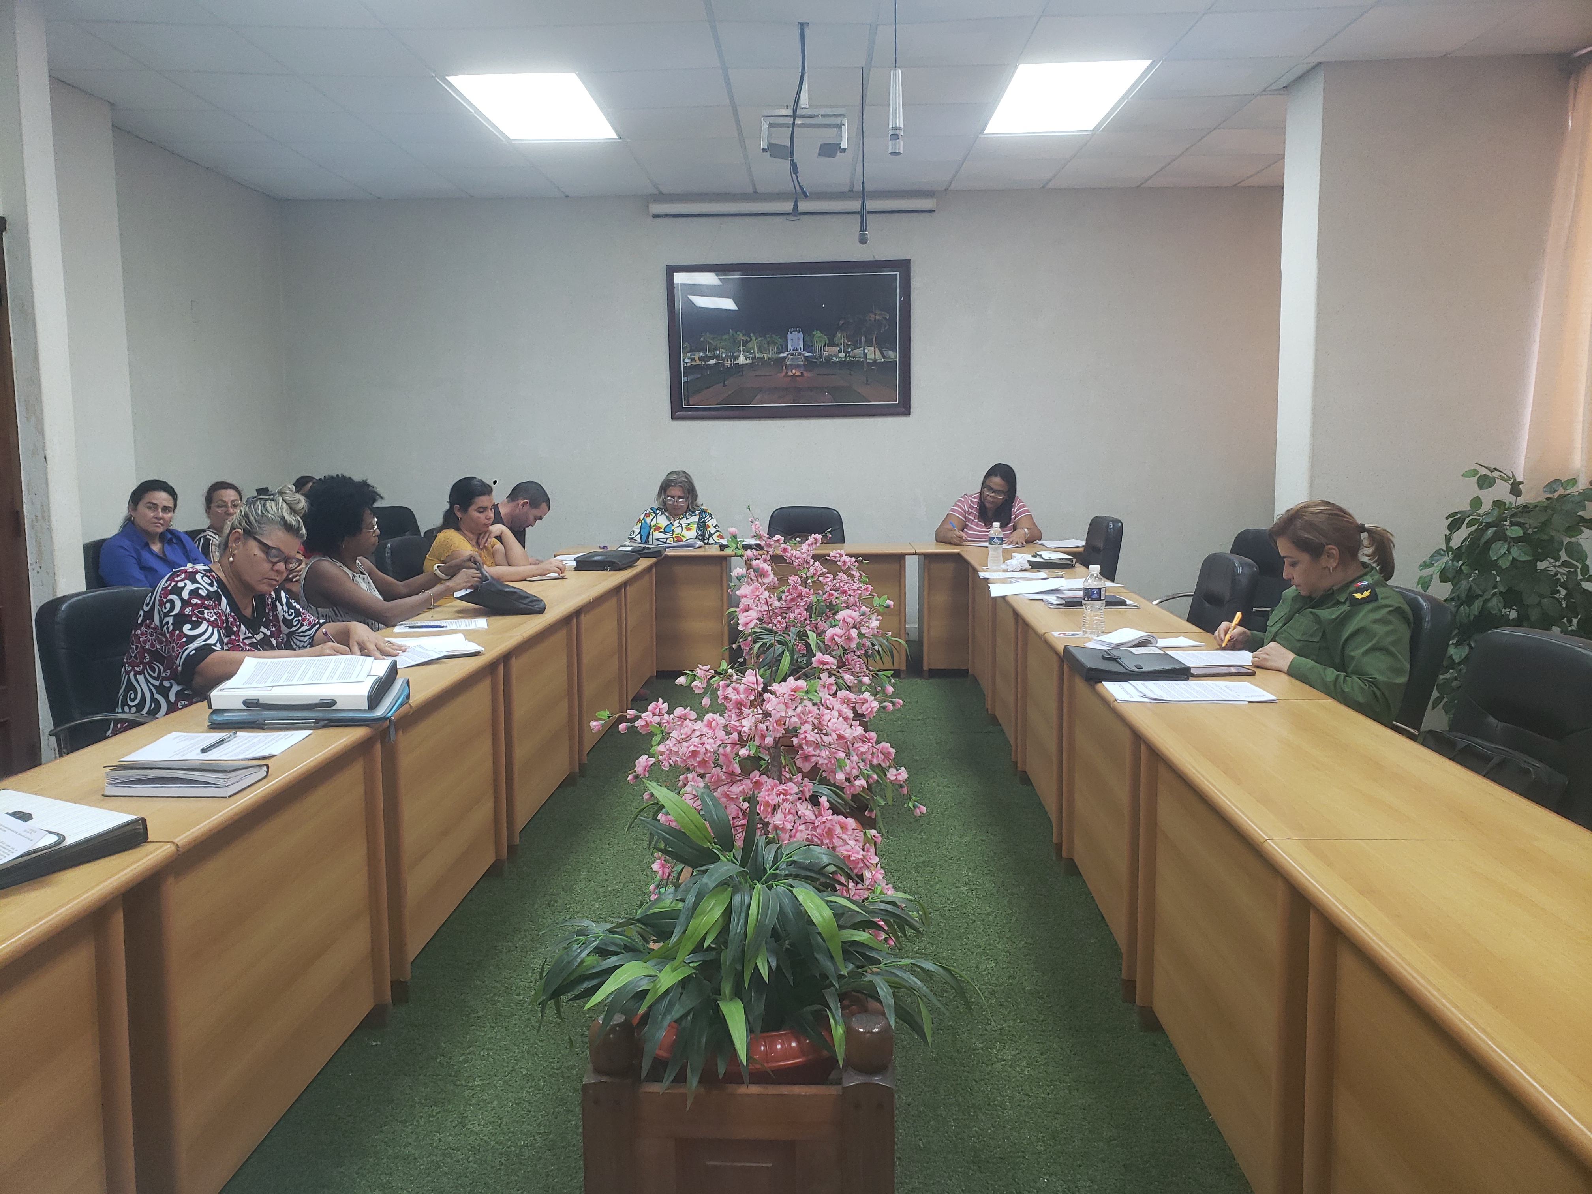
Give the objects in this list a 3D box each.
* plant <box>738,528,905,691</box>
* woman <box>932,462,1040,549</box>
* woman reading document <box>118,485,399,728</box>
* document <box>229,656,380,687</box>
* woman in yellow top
[{"bbox_3d":[0.092,0.048,5.064,0.714,0.720,0.660,0,7,2],"label":"plant"},{"bbox_3d":[1.189,-0.226,7.385,0.632,1.198,0.714,0,7,5],"label":"woman"},{"bbox_3d":[-1.445,0.337,3.273,0.700,1.260,0.620,1,7,14],"label":"woman reading document"},{"bbox_3d":[-1.099,0.162,2.736,0.303,0.025,0.219,0,7,2],"label":"document"},{"bbox_3d":[-1.436,0.016,5.714,0.632,1.178,0.551,2,8,20],"label":"woman in yellow top"}]

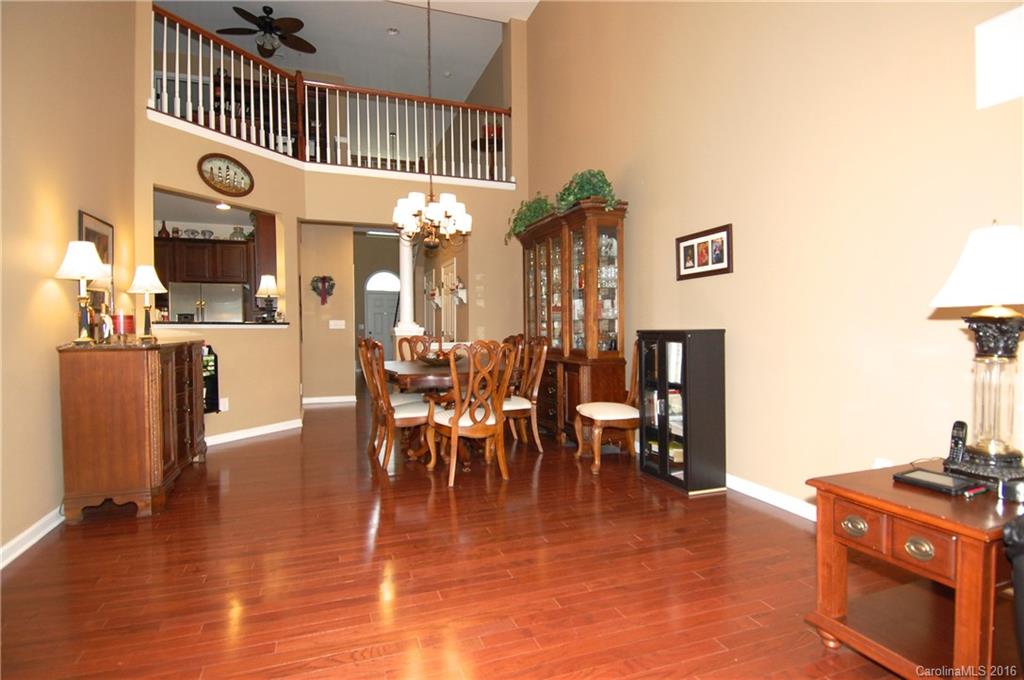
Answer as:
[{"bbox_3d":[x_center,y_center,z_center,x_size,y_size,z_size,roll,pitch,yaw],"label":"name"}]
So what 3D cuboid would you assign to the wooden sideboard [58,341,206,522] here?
[{"bbox_3d":[-2.586,0.539,3.635,0.475,1.005,1.340,-1,1,-19],"label":"wooden sideboard"}]

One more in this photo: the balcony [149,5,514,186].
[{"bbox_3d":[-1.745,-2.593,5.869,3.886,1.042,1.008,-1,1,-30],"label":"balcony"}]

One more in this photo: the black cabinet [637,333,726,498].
[{"bbox_3d":[1.241,0.486,3.800,0.330,1.114,0.627,-1,1,-20],"label":"black cabinet"}]

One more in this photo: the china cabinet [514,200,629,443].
[{"bbox_3d":[0.569,-0.122,5.341,0.493,2.285,1.658,-1,1,-20],"label":"china cabinet"}]

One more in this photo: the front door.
[{"bbox_3d":[-3.325,-0.196,13.405,0.936,2.149,0.070,-1,1,-19],"label":"front door"}]

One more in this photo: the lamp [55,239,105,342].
[{"bbox_3d":[-2.581,-0.274,3.082,0.246,0.616,0.246,-1,1,-20],"label":"lamp"}]

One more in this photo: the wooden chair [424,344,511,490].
[{"bbox_3d":[-0.334,0.521,3.850,0.530,0.995,0.540,-1,1,-23],"label":"wooden chair"}]

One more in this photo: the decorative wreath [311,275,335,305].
[{"bbox_3d":[-2.887,-0.758,7.825,0.330,0.448,0.078,-1,1,-20],"label":"decorative wreath"}]

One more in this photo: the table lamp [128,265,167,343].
[{"bbox_3d":[-2.896,-0.273,4.045,0.250,0.595,0.250,-1,1,-19],"label":"table lamp"}]

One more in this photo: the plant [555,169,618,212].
[{"bbox_3d":[0.662,-1.385,4.837,0.430,0.420,0.600,-1,1,-19],"label":"plant"}]

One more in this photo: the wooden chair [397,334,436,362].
[{"bbox_3d":[-0.948,0.501,5.581,0.538,1.056,0.594,-1,1,-20],"label":"wooden chair"}]

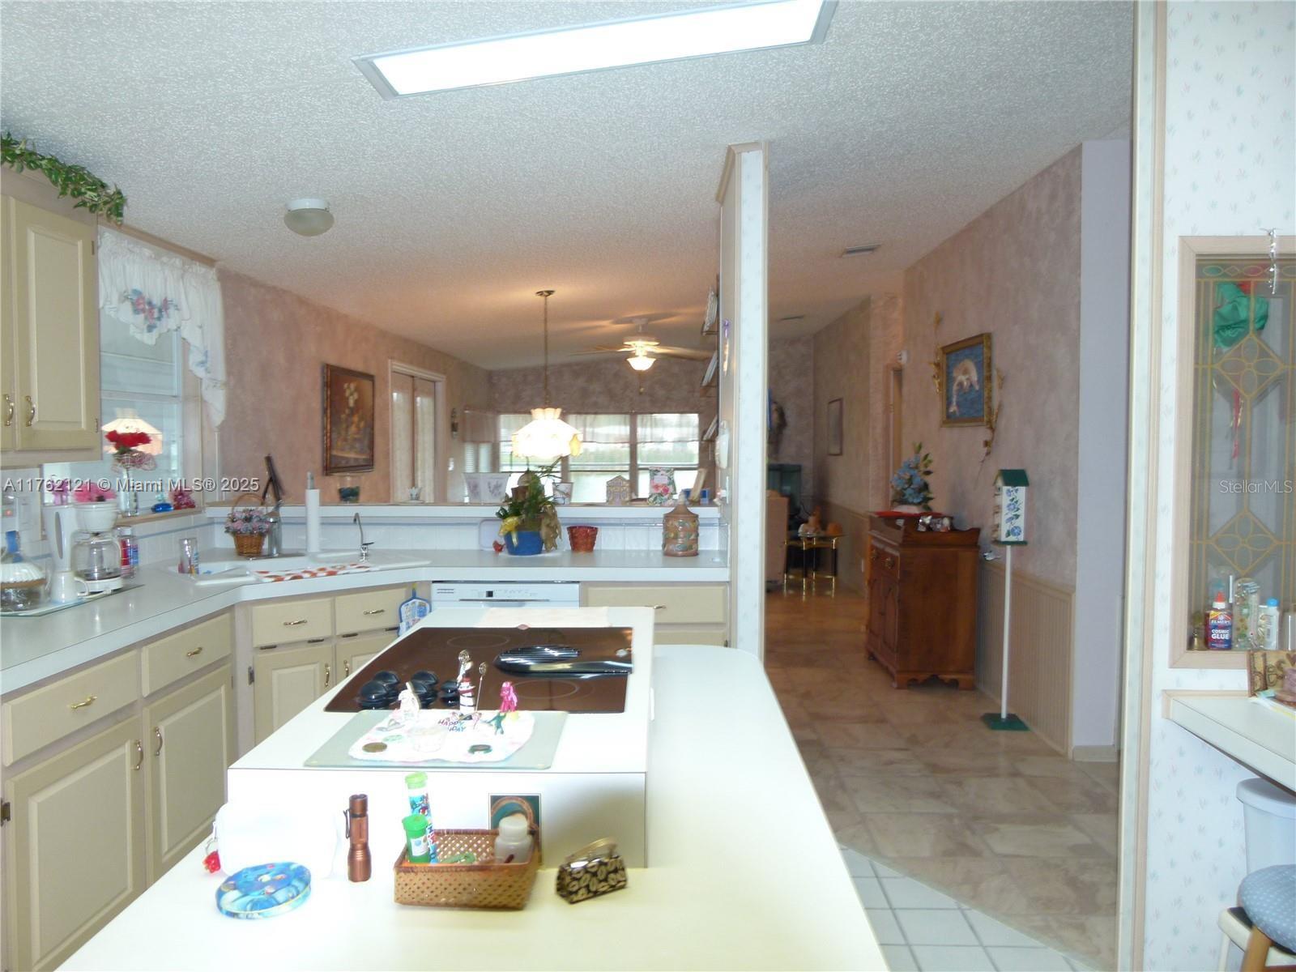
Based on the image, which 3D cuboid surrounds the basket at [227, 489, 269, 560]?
[{"bbox_3d":[-1.757,0.159,4.112,0.180,0.290,0.165,0,3,1],"label":"basket"}]

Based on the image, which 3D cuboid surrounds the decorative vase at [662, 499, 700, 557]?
[{"bbox_3d":[0.151,0.187,4.293,0.168,0.258,0.168,0,3,1],"label":"decorative vase"}]

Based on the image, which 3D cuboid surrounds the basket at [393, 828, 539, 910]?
[{"bbox_3d":[-0.262,0.552,1.360,0.205,0.062,0.130,0,3,-1],"label":"basket"}]

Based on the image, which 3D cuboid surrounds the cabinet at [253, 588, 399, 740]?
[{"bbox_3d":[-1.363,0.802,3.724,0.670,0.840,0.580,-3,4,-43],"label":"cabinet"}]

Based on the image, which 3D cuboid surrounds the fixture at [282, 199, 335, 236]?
[{"bbox_3d":[-1.310,-1.040,3.657,0.195,0.135,0.195,0,3,1],"label":"fixture"}]

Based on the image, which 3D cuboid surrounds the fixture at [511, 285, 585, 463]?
[{"bbox_3d":[-0.684,-0.749,6.340,0.485,1.139,0.485,0,3,1],"label":"fixture"}]

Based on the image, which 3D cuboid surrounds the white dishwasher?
[{"bbox_3d":[-0.562,0.792,4.030,0.600,0.850,0.610,0,3,1],"label":"white dishwasher"}]

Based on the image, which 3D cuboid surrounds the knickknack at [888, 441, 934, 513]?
[{"bbox_3d":[1.614,-0.049,5.727,0.260,0.420,0.240,0,3,1],"label":"knickknack"}]

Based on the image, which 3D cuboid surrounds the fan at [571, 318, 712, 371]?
[{"bbox_3d":[-0.068,-1.253,8.385,1.280,0.477,1.280,0,3,1],"label":"fan"}]

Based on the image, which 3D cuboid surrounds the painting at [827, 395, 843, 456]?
[{"bbox_3d":[1.992,-0.627,10.008,0.030,0.585,0.781,0,3,1],"label":"painting"}]

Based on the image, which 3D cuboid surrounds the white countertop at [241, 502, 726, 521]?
[{"bbox_3d":[-0.843,0.119,4.505,2.380,0.051,0.230,0,3,1],"label":"white countertop"}]

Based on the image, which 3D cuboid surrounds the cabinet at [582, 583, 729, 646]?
[{"bbox_3d":[0.030,0.805,4.180,0.606,0.860,0.610,0,3,1],"label":"cabinet"}]

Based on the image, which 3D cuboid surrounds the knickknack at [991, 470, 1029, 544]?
[{"bbox_3d":[1.846,0.106,4.759,0.128,0.371,0.165,0,3,1],"label":"knickknack"}]

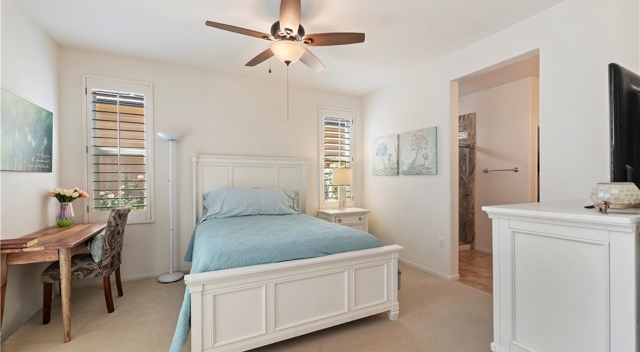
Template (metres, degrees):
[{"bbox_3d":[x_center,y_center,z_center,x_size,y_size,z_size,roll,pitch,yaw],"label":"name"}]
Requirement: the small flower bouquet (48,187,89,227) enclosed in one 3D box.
[{"bbox_3d":[-2.683,0.329,2.621,0.290,0.410,0.290,0,0,-26],"label":"small flower bouquet"}]

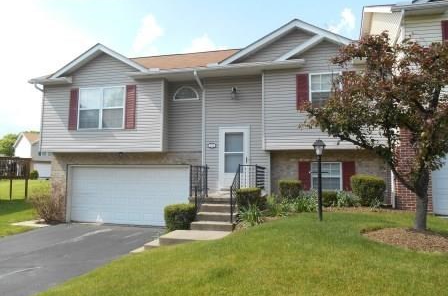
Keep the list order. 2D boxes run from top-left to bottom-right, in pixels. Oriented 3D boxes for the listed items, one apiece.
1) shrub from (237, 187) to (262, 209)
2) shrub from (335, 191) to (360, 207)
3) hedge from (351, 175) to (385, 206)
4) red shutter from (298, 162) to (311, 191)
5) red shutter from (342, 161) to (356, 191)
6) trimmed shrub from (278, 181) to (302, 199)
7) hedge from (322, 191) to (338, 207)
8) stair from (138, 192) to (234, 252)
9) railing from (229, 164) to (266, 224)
[{"bbox_3d":[0.673,1.400,9.036,0.660,0.610,0.650,-1,-5,14],"label":"shrub"},{"bbox_3d":[3.608,1.487,9.885,0.740,0.470,0.600,-1,-5,14],"label":"shrub"},{"bbox_3d":[4.183,1.244,9.845,0.840,0.920,0.850,-1,-5,14],"label":"hedge"},{"bbox_3d":[2.655,0.912,11.003,0.390,0.930,0.050,-1,-5,14],"label":"red shutter"},{"bbox_3d":[3.976,0.904,10.680,0.410,0.920,0.050,-1,-5,14],"label":"red shutter"},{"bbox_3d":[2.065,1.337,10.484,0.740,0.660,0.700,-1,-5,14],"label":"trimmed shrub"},{"bbox_3d":[3.182,1.520,10.142,0.510,0.480,0.500,-1,-5,14],"label":"hedge"},{"bbox_3d":[-0.479,1.920,9.270,2.000,1.110,3.750,-1,-5,14],"label":"stair"},{"bbox_3d":[0.766,1.279,9.928,0.560,1.550,2.600,-1,-5,14],"label":"railing"}]

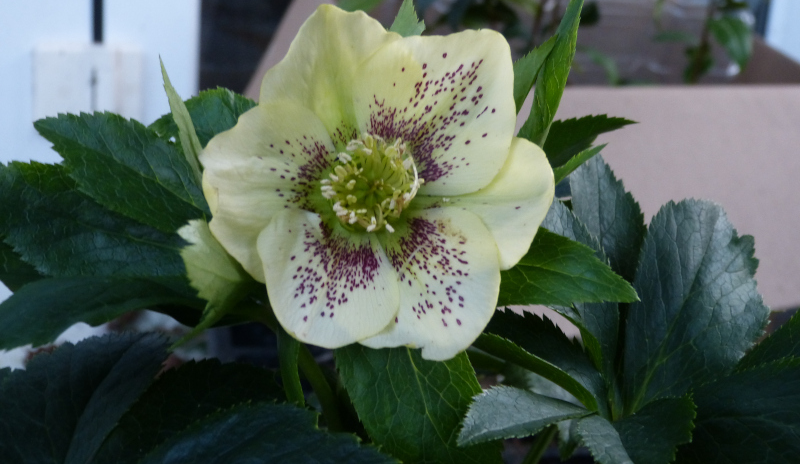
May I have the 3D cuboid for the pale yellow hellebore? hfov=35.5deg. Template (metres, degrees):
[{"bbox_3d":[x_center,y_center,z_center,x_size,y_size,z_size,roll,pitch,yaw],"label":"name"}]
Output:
[{"bbox_3d":[-0.005,-0.011,0.276,0.076,0.076,0.030,4,1,-1],"label":"pale yellow hellebore"}]

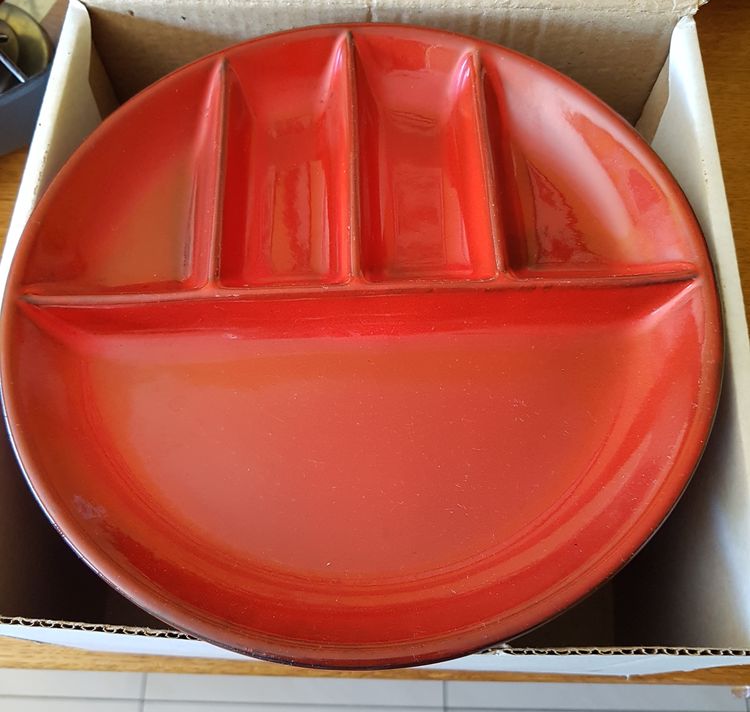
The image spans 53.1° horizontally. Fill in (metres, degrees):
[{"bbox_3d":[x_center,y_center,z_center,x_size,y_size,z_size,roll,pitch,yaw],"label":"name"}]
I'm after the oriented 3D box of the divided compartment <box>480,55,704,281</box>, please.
[{"bbox_3d":[0.077,-0.073,0.293,0.067,0.020,0.108,-2,65,0],"label":"divided compartment"}]

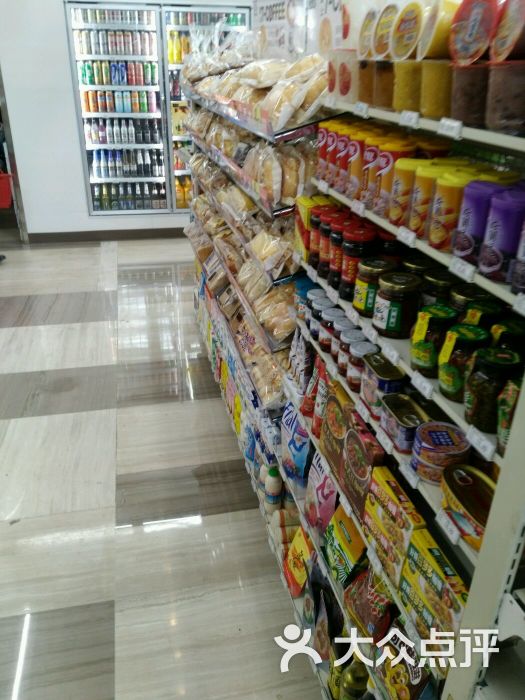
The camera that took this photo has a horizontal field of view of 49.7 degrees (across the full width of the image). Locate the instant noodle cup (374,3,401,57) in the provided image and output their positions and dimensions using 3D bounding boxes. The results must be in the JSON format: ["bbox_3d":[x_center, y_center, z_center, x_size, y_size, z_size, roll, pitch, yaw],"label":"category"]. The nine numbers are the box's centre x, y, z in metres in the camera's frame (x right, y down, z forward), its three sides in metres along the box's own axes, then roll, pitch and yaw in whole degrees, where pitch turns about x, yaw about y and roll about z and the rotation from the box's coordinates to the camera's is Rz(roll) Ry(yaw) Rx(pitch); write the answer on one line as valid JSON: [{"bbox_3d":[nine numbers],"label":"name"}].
[{"bbox_3d":[0.303,-0.654,1.174,0.105,0.100,0.100,2,26,-17],"label":"instant noodle cup"}]

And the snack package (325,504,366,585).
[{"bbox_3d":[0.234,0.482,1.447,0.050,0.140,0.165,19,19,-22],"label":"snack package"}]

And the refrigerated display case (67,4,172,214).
[{"bbox_3d":[-1.227,-2.085,5.015,0.720,1.638,0.600,-5,28,-12],"label":"refrigerated display case"}]

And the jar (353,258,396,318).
[{"bbox_3d":[0.232,-0.129,1.165,0.081,0.101,0.081,1,26,0],"label":"jar"}]

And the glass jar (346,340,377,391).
[{"bbox_3d":[0.201,0.036,1.135,0.056,0.087,0.056,1,27,0],"label":"glass jar"}]

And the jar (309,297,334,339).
[{"bbox_3d":[0.158,-0.080,1.460,0.064,0.095,0.064,1,26,0],"label":"jar"}]

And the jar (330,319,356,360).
[{"bbox_3d":[0.218,-0.025,1.530,0.067,0.103,0.067,1,27,-1],"label":"jar"}]

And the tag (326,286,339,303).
[{"bbox_3d":[0.149,-0.117,1.205,0.005,0.020,0.057,6,25,-17],"label":"tag"}]

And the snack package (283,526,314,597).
[{"bbox_3d":[0.128,0.641,1.717,0.040,0.165,0.120,10,23,-21],"label":"snack package"}]

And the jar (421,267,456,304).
[{"bbox_3d":[0.318,-0.086,1.011,0.075,0.098,0.075,1,27,0],"label":"jar"}]

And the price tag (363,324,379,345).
[{"bbox_3d":[0.255,-0.037,1.338,0.006,0.028,0.070,9,24,-20],"label":"price tag"}]

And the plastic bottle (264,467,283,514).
[{"bbox_3d":[0.038,0.492,1.978,0.058,0.180,0.058,-5,27,-12],"label":"plastic bottle"}]

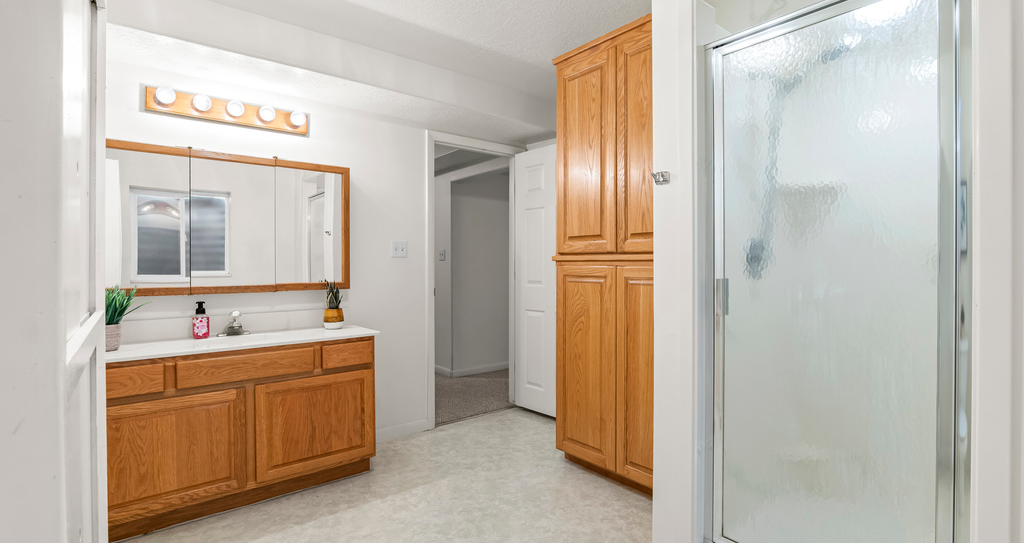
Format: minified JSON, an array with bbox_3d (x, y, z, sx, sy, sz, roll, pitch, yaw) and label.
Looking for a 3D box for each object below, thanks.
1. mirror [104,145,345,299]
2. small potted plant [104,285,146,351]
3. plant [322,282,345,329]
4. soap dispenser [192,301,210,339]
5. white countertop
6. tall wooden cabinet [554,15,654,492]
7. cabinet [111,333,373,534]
[{"bbox_3d":[-1.493,-0.249,2.443,1.210,0.729,0.098,0,0,-38],"label":"mirror"},{"bbox_3d":[-1.746,0.198,1.972,0.250,0.280,0.250,0,0,-38],"label":"small potted plant"},{"bbox_3d":[-1.043,0.194,2.669,0.115,0.277,0.115,0,0,-38],"label":"plant"},{"bbox_3d":[-1.558,0.244,2.281,0.068,0.185,0.055,0,0,-38],"label":"soap dispenser"},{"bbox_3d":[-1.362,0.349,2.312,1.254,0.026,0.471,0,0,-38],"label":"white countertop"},{"bbox_3d":[0.758,-0.053,2.526,0.610,2.371,0.895,0,0,-38],"label":"tall wooden cabinet"},{"bbox_3d":[-1.367,0.748,2.317,1.203,0.777,0.460,0,0,-38],"label":"cabinet"}]

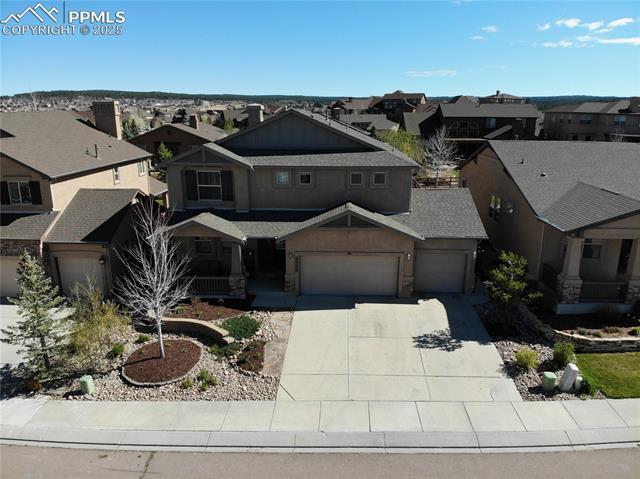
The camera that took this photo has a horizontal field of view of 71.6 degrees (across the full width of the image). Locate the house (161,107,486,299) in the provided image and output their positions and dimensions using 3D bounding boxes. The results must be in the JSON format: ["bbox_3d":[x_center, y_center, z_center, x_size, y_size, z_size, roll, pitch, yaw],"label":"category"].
[{"bbox_3d":[0.300,-3.494,27.209,15.800,9.100,14.200,0,18,1],"label":"house"}]

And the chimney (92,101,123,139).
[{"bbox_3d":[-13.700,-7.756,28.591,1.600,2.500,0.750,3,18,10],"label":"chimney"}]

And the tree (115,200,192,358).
[{"bbox_3d":[-6.400,1.701,17.051,2.950,6.500,2.950,0,17,0],"label":"tree"}]

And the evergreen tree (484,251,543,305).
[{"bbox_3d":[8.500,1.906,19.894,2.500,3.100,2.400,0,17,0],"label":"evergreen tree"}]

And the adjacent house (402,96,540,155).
[{"bbox_3d":[18.500,-14.543,60.423,16.000,7.600,12.000,0,17,0],"label":"adjacent house"}]

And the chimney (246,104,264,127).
[{"bbox_3d":[-4.100,-7.814,27.943,0.950,1.600,1.250,0,18,1],"label":"chimney"}]

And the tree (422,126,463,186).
[{"bbox_3d":[12.400,-8.341,45.078,4.100,6.200,4.100,0,17,0],"label":"tree"}]

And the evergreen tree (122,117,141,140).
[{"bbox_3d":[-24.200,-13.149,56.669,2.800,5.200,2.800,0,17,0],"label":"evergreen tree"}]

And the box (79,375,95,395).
[{"bbox_3d":[-8.530,5.325,16.201,0.410,0.620,0.380,0,17,0],"label":"box"}]

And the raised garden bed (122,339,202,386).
[{"bbox_3d":[-6.150,4.876,17.790,3.200,0.320,3.000,0,17,0],"label":"raised garden bed"}]

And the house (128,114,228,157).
[{"bbox_3d":[-15.400,-10.215,52.351,10.000,7.000,11.000,6,18,17],"label":"house"}]

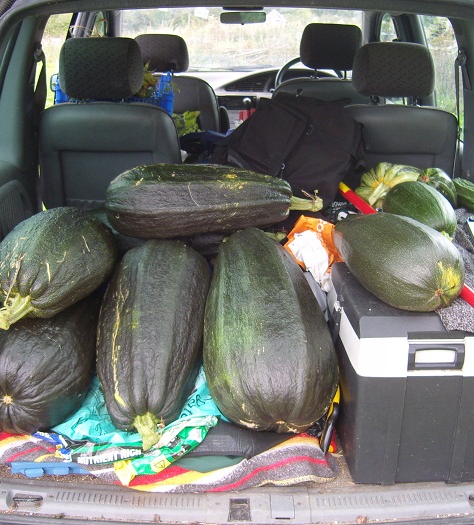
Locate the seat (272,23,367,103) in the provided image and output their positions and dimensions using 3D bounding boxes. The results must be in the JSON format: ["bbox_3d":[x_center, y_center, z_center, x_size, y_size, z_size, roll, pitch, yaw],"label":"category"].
[{"bbox_3d":[0.415,-0.595,3.290,0.500,1.050,0.660,1,21,1],"label":"seat"}]

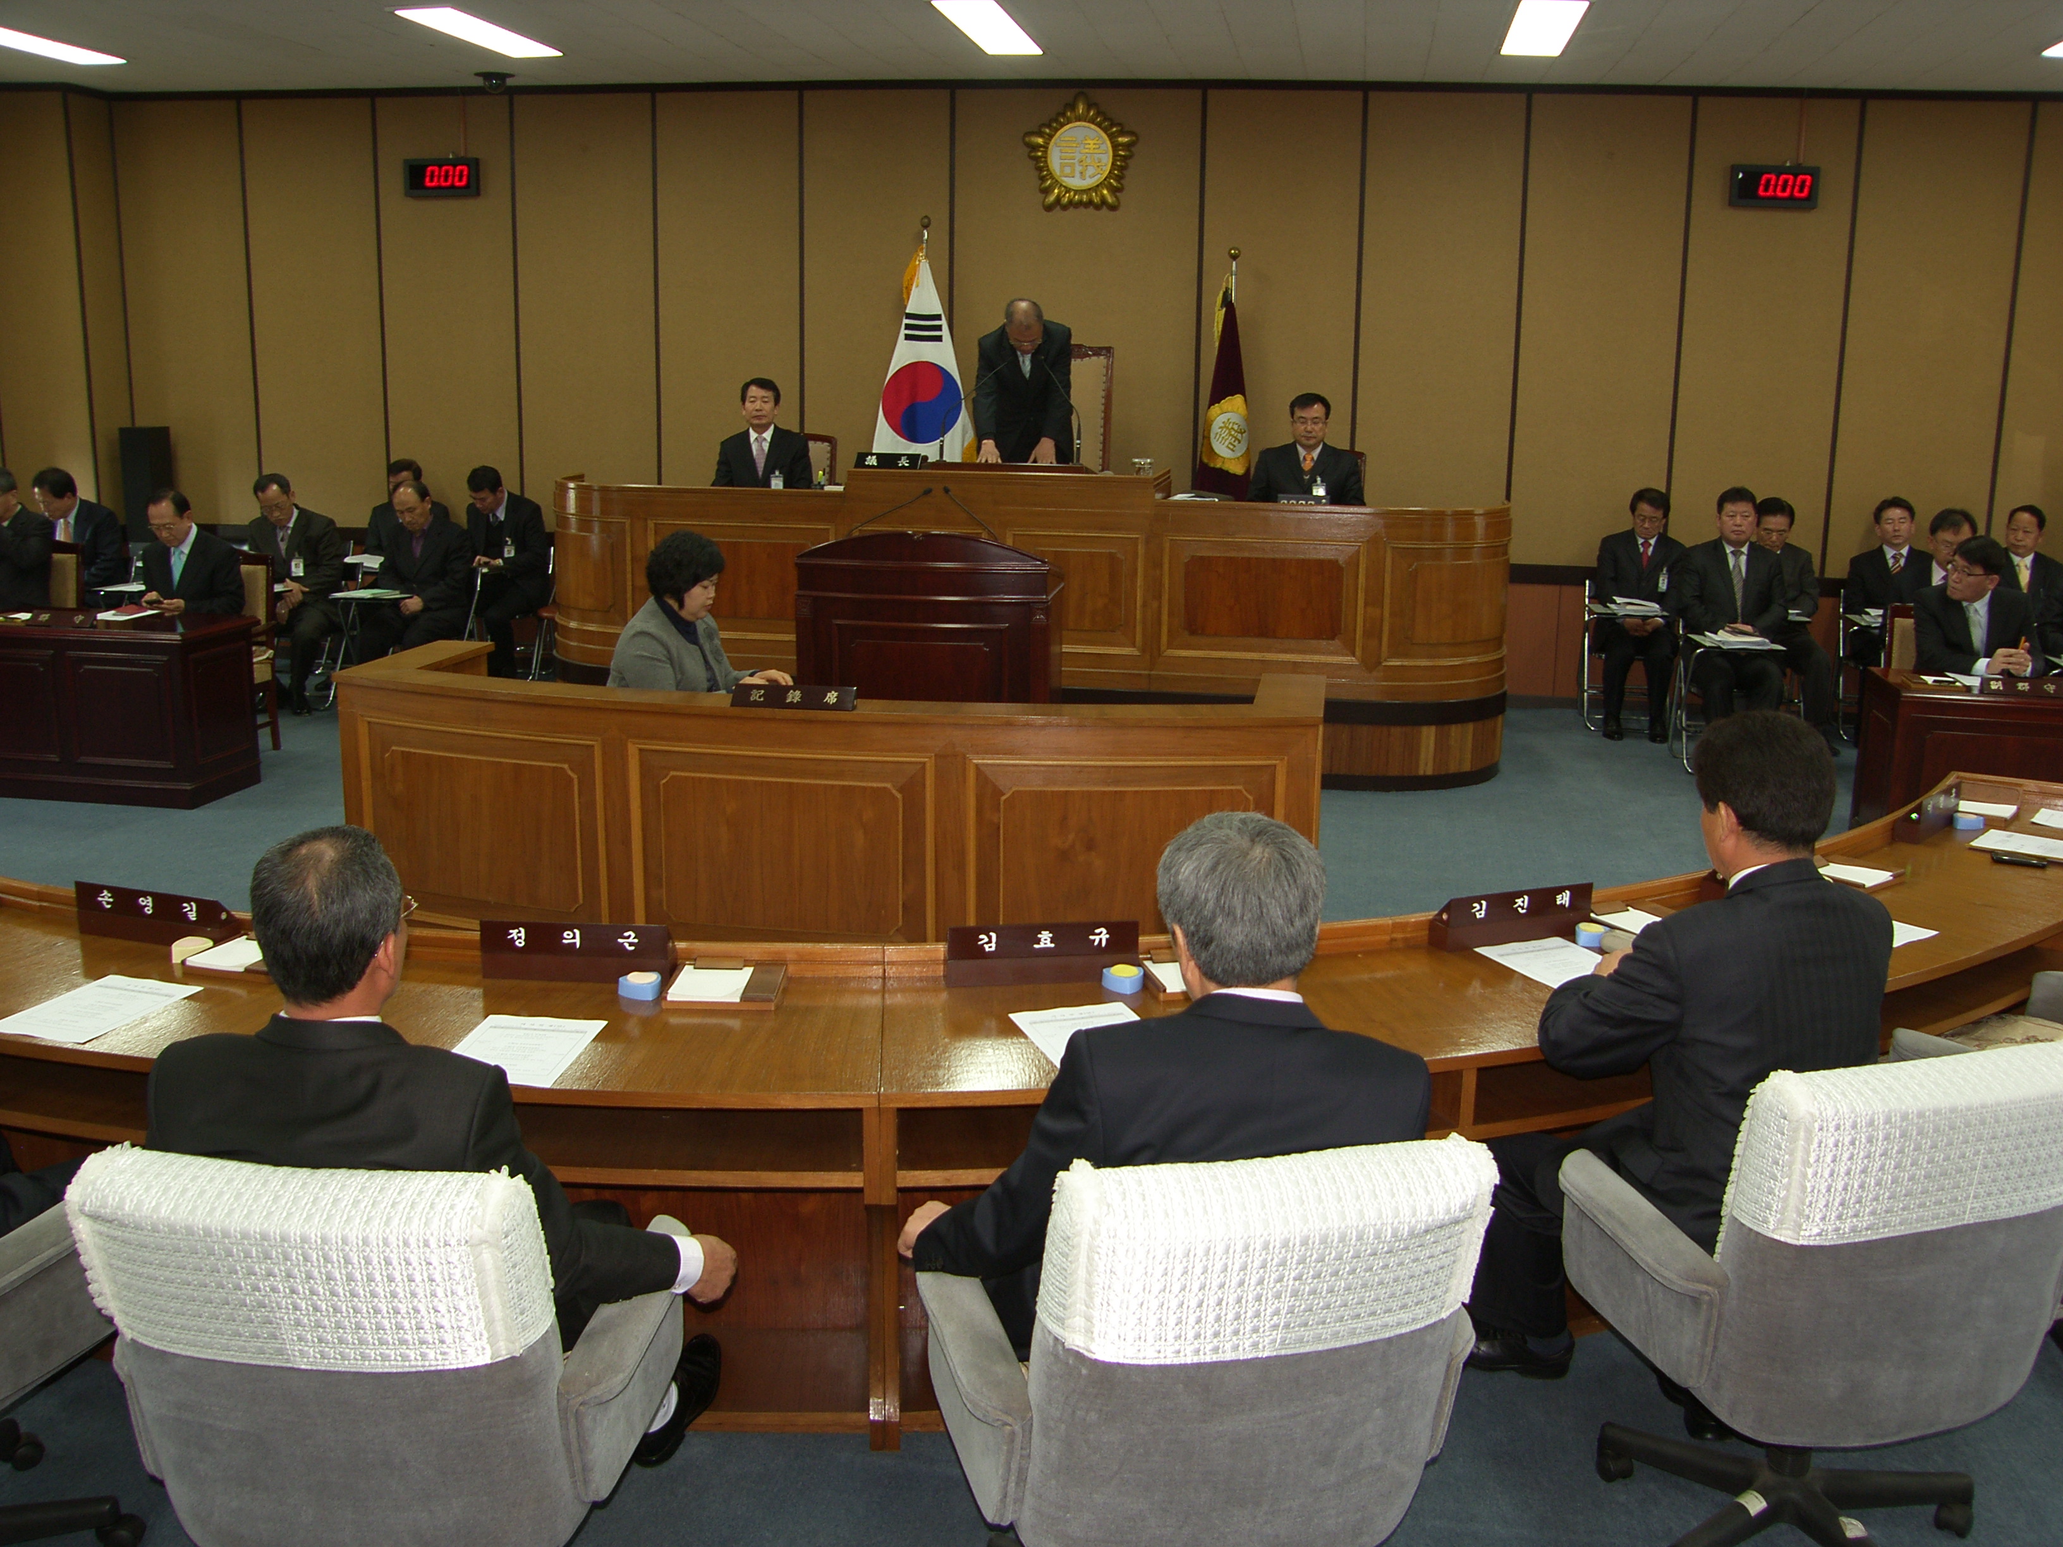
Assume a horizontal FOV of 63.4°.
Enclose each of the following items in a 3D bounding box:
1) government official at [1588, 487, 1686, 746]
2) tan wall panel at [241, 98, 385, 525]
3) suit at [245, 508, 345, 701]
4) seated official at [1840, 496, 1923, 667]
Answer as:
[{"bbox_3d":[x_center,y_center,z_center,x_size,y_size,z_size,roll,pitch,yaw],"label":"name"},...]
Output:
[{"bbox_3d":[3.323,-0.914,9.142,0.520,1.296,0.740,3,12,7],"label":"government official"},{"bbox_3d":[-4.386,-2.793,10.234,0.852,2.533,0.040,3,13,7],"label":"tan wall panel"},{"bbox_3d":[-3.995,-0.969,9.149,0.510,1.020,0.620,-1,13,-10],"label":"suit"},{"bbox_3d":[4.200,-0.736,8.236,0.550,1.250,0.760,5,14,17],"label":"seated official"}]

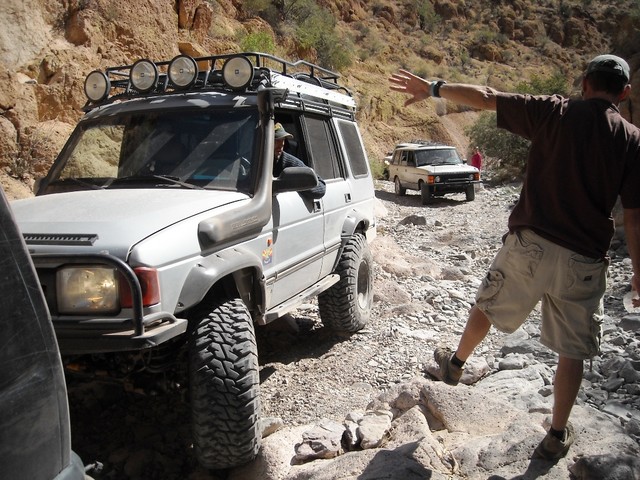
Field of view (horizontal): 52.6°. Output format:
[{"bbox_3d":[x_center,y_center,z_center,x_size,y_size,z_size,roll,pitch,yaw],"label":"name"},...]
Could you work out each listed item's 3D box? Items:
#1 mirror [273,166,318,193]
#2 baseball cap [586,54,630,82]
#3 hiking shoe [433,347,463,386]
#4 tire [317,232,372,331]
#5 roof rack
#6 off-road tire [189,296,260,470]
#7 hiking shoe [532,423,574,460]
[{"bbox_3d":[-0.144,-0.361,4.011,0.260,0.165,0.130,0,7,17],"label":"mirror"},{"bbox_3d":[1.251,-0.743,2.810,0.180,0.140,0.270,1,7,7],"label":"baseball cap"},{"bbox_3d":[0.659,0.651,3.330,0.110,0.125,0.290,8,18,-12],"label":"hiking shoe"},{"bbox_3d":[0.247,0.375,5.750,0.310,0.860,0.860,0,7,17],"label":"tire"},{"bbox_3d":[-0.672,-1.213,5.422,1.320,0.340,2.560,0,7,17],"label":"roof rack"},{"bbox_3d":[-0.475,0.726,3.340,0.310,0.860,0.860,-2,7,-5],"label":"off-road tire"},{"bbox_3d":[1.064,0.921,2.930,0.110,0.125,0.290,4,9,36],"label":"hiking shoe"}]

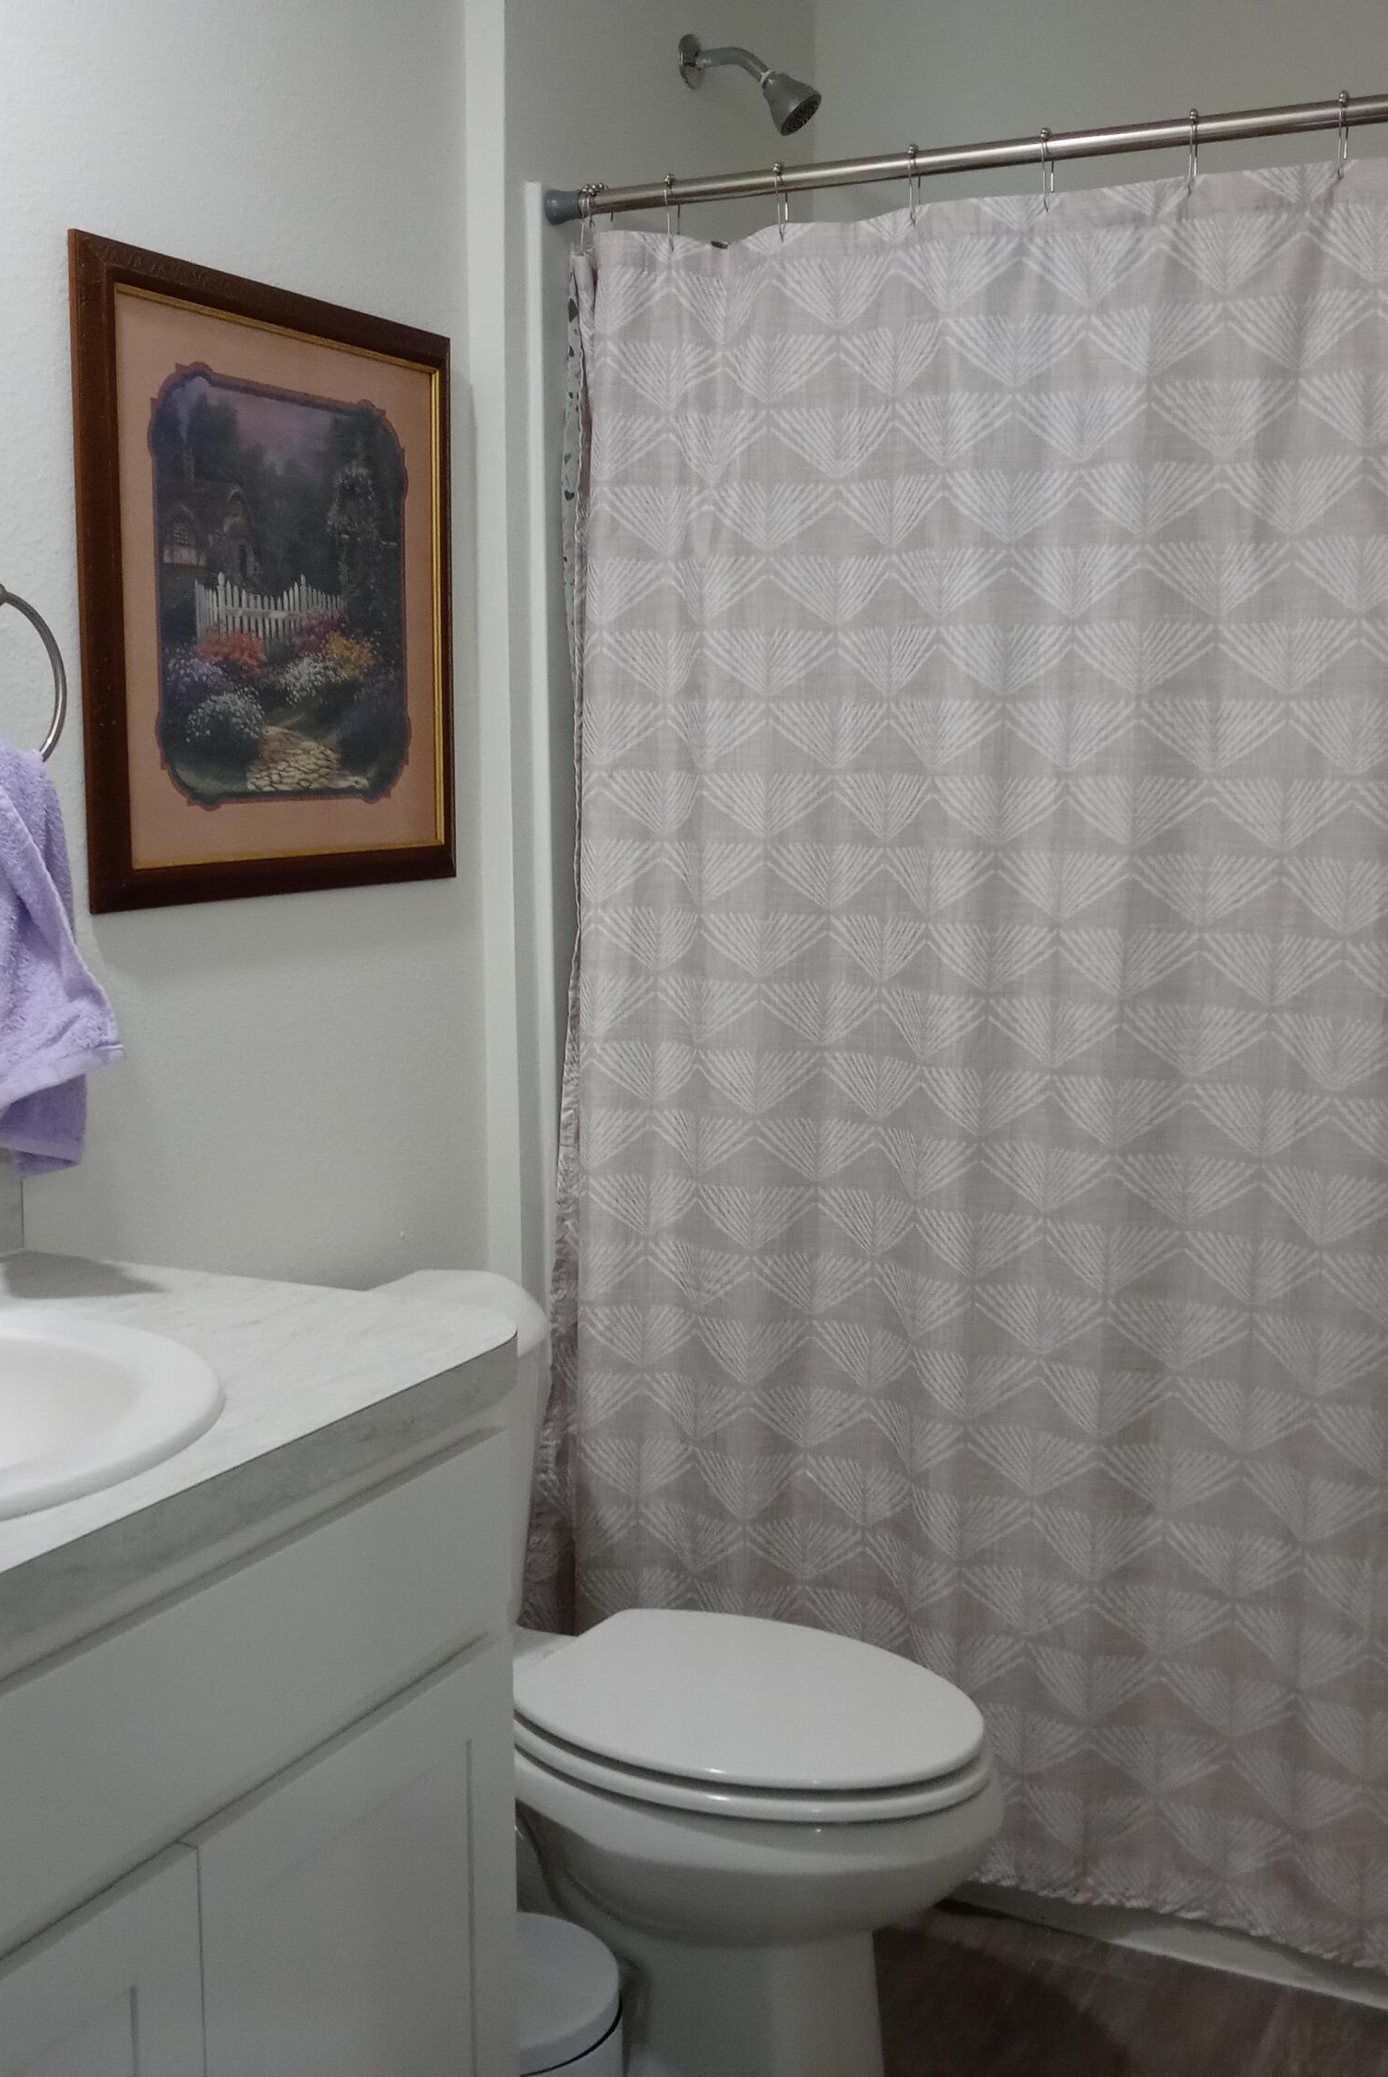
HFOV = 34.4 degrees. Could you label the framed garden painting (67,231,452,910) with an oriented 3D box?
[{"bbox_3d":[-0.420,-0.448,2.280,0.022,0.600,0.622,4,8,26],"label":"framed garden painting"}]

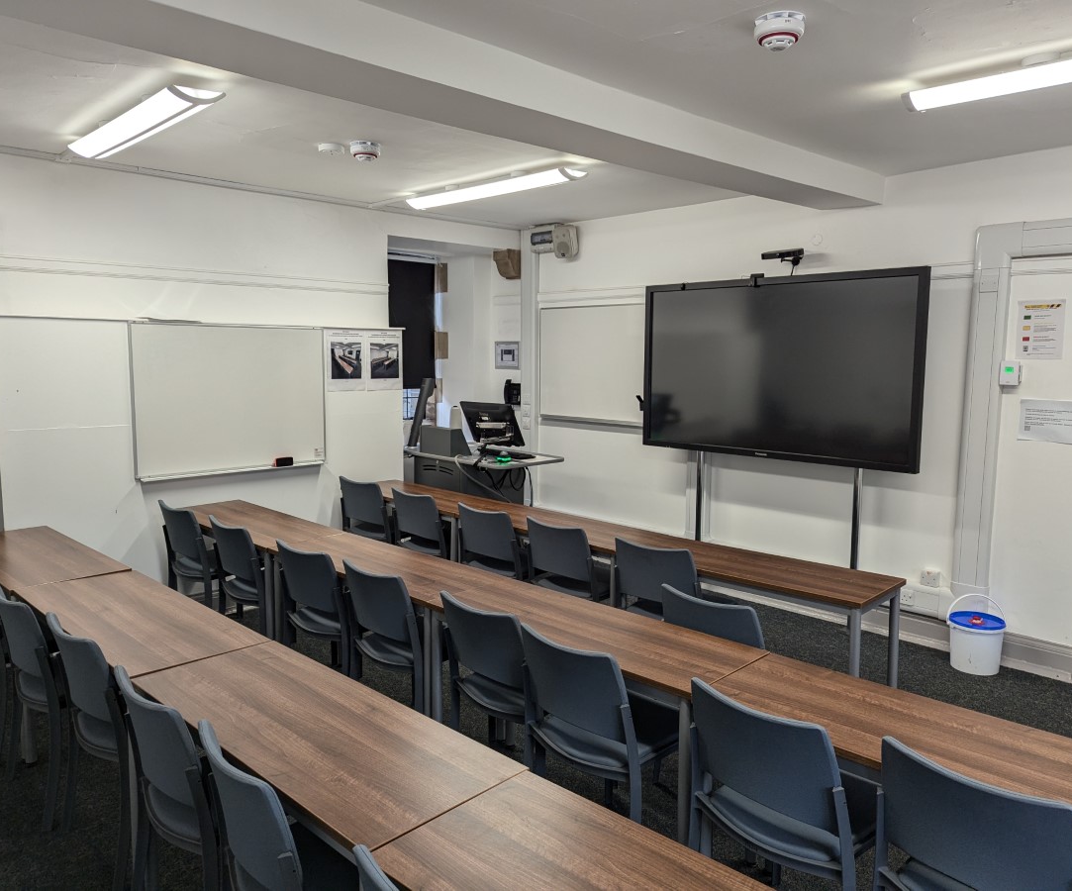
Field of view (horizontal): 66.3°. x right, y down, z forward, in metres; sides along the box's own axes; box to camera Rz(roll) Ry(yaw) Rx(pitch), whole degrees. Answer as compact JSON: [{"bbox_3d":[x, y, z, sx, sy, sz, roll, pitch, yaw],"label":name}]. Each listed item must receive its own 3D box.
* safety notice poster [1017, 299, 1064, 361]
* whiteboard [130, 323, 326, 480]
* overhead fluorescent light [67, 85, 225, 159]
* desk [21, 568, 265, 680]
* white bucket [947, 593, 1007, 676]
[{"bbox_3d":[2.599,-0.595,4.232,0.210,0.297,0.008,7,9,44],"label":"safety notice poster"},{"bbox_3d":[-1.863,-0.290,5.108,0.040,0.900,1.220,7,9,44],"label":"whiteboard"},{"bbox_3d":[-1.647,-1.310,3.383,0.180,0.070,1.280,-6,9,-44],"label":"overhead fluorescent light"},{"bbox_3d":[-1.471,0.964,3.018,1.200,0.715,0.452,7,9,43],"label":"desk"},{"bbox_3d":[2.361,1.002,4.394,0.280,0.386,0.275,7,9,44],"label":"white bucket"}]

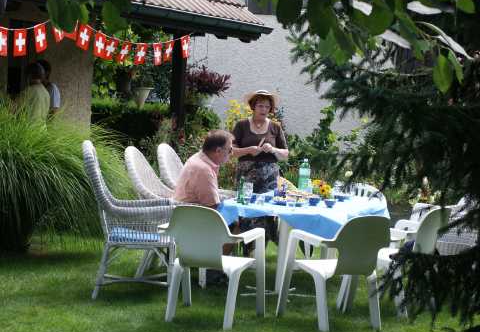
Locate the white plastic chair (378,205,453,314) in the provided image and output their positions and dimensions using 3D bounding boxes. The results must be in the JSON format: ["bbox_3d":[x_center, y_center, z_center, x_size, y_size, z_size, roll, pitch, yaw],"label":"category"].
[{"bbox_3d":[1.186,0.683,8.977,0.590,0.800,0.570,6,5,33],"label":"white plastic chair"}]

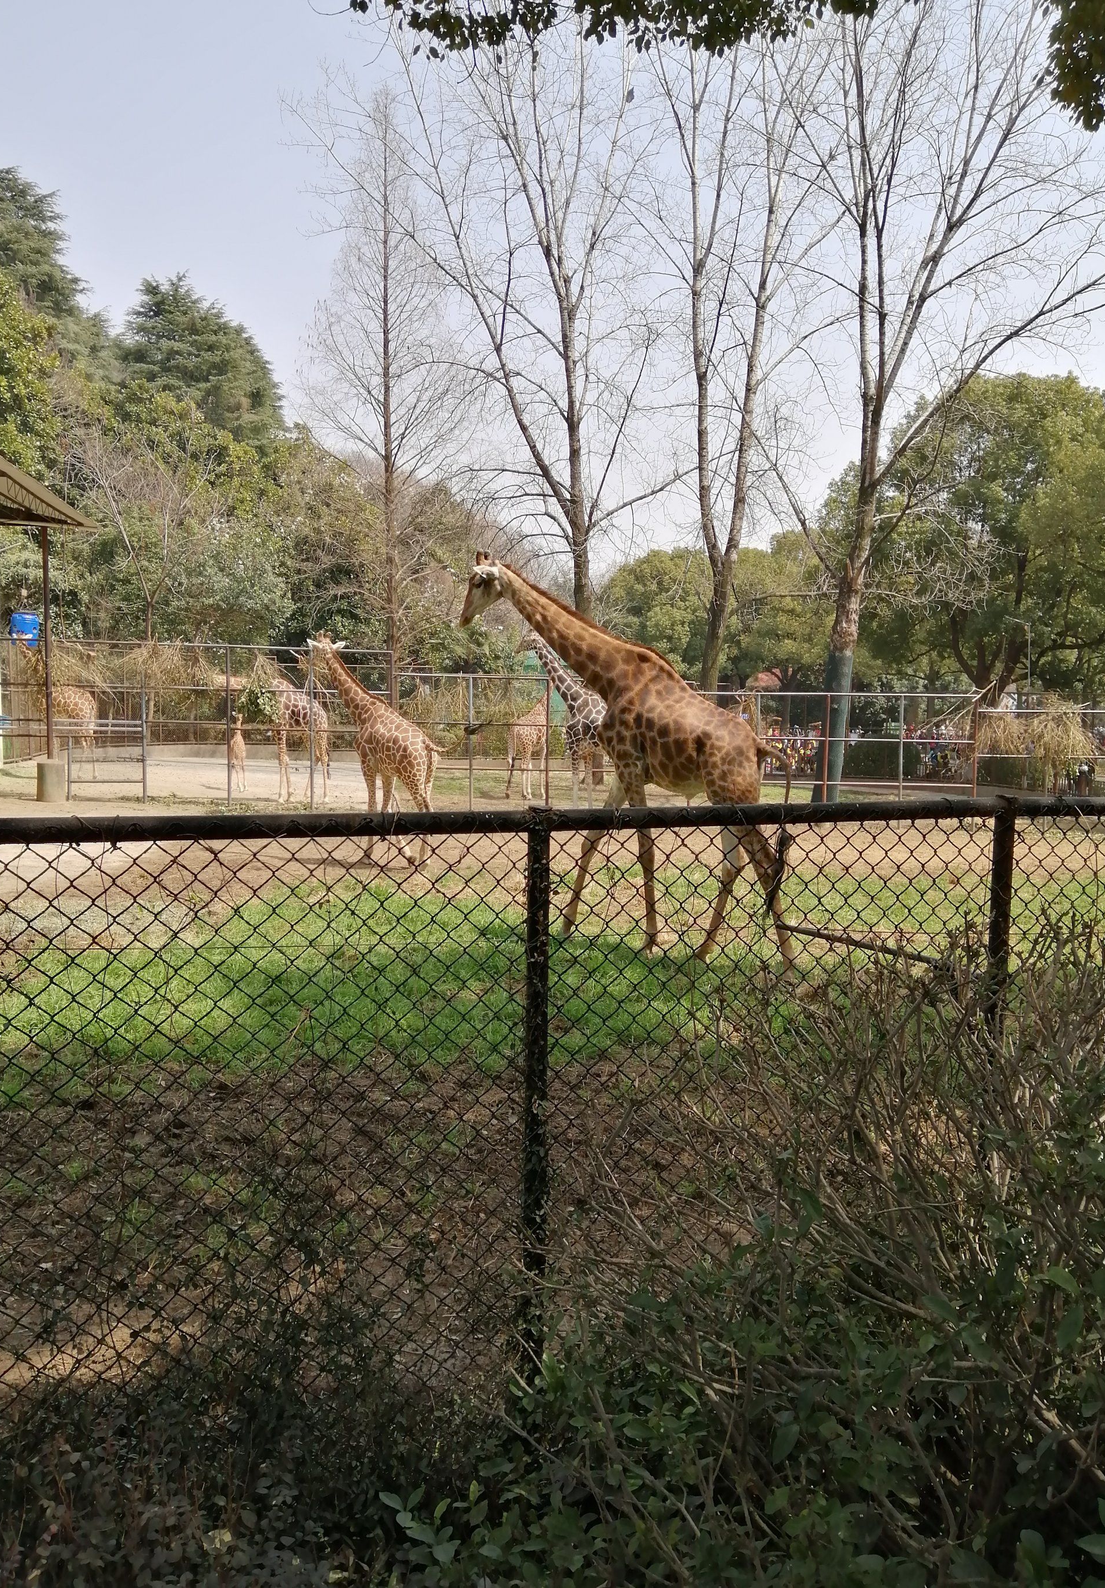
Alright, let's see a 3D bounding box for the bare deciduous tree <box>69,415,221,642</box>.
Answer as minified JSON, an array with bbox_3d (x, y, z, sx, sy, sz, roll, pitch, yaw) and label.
[{"bbox_3d":[-14.495,-7.527,42.553,5.500,11.740,5.000,0,4,0],"label":"bare deciduous tree"}]

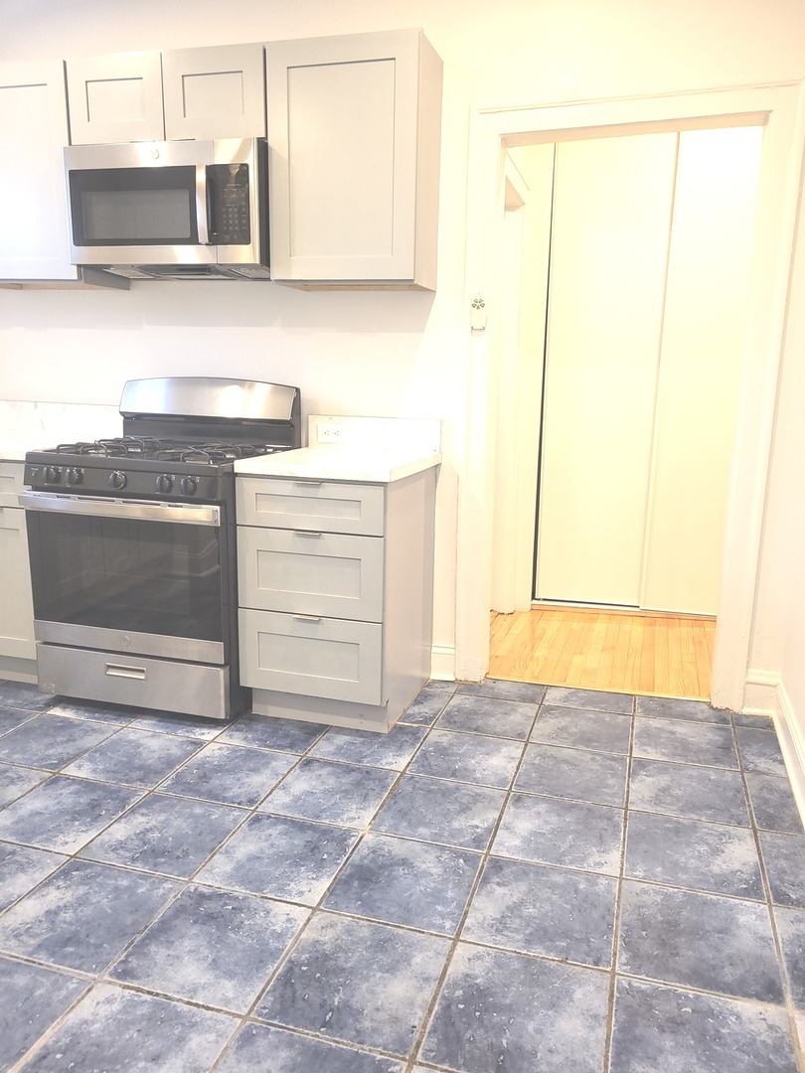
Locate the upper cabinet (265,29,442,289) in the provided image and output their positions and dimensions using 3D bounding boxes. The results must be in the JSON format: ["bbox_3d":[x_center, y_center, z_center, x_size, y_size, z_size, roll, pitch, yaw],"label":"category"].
[{"bbox_3d":[-0.159,-1.262,2.800,0.523,0.763,0.315,5,12,15],"label":"upper cabinet"}]

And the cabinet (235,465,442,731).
[{"bbox_3d":[-0.220,0.184,2.929,0.512,0.876,0.638,5,12,15],"label":"cabinet"}]

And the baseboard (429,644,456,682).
[{"bbox_3d":[0.160,0.508,3.210,0.102,0.147,0.018,5,12,15],"label":"baseboard"}]

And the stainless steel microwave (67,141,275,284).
[{"bbox_3d":[-0.790,-1.183,2.957,0.757,0.404,0.395,5,12,15],"label":"stainless steel microwave"}]

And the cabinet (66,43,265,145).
[{"bbox_3d":[-0.776,-1.538,2.925,0.768,0.300,0.315,5,12,15],"label":"cabinet"}]

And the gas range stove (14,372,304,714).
[{"bbox_3d":[-0.857,-0.003,3.032,0.767,1.172,0.685,5,12,15],"label":"gas range stove"}]

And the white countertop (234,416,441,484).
[{"bbox_3d":[-0.195,-0.320,2.816,0.525,0.158,0.652,5,12,15],"label":"white countertop"}]

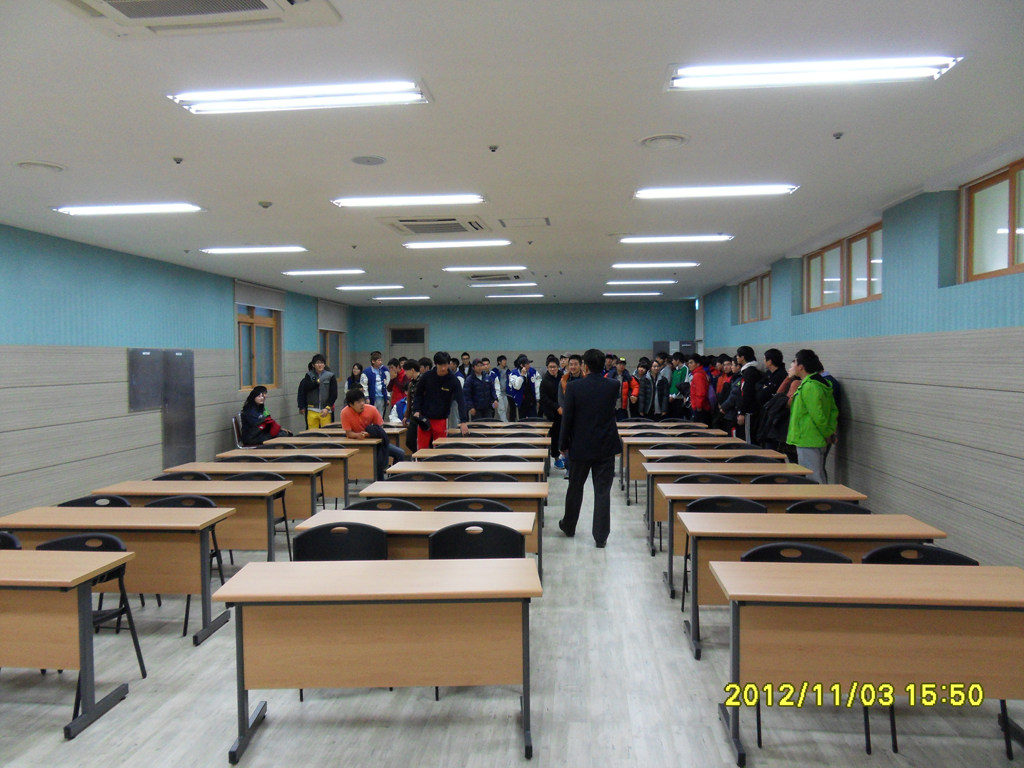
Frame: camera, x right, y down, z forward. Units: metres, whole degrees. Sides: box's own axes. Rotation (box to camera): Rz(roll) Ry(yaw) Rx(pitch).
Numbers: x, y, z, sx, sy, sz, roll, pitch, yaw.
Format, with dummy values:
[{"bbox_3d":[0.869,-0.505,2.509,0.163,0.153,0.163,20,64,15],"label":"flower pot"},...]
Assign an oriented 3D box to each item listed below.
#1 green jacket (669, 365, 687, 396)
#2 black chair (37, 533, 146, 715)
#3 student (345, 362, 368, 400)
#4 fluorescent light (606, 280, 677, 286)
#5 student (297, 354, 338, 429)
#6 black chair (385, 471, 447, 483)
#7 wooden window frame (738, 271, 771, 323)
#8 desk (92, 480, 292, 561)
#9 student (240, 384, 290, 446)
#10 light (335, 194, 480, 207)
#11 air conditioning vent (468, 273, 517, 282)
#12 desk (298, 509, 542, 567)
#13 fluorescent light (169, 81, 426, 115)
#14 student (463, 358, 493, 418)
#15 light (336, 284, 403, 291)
[{"bbox_3d":[2.870,-0.053,12.200,0.430,0.560,0.290,1,3,41],"label":"green jacket"},{"bbox_3d":[-2.280,1.185,3.574,0.490,0.770,0.520,0,2,7],"label":"black chair"},{"bbox_3d":[-2.716,0.455,12.400,0.450,1.630,0.330,0,2,0],"label":"student"},{"bbox_3d":[2.162,-1.695,11.807,1.210,0.070,0.260,0,2,5],"label":"fluorescent light"},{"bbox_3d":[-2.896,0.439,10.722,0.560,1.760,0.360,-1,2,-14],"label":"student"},{"bbox_3d":[-0.790,1.107,5.563,0.490,0.780,0.490,0,2,4],"label":"black chair"},{"bbox_3d":[4.041,-1.391,11.613,0.120,0.710,2.500,0,2,6],"label":"wooden window frame"},{"bbox_3d":[-2.413,1.148,5.435,1.360,0.725,0.465,0,2,4],"label":"desk"},{"bbox_3d":[-3.524,0.688,10.380,0.760,1.300,0.500,0,2,7],"label":"student"},{"bbox_3d":[-0.840,-1.512,5.841,1.240,0.080,0.250,0,2,6],"label":"light"},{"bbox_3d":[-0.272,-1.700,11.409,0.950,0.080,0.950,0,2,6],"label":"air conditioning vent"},{"bbox_3d":[-0.537,1.176,4.237,1.360,0.725,0.465,0,2,4],"label":"desk"},{"bbox_3d":[-1.049,-1.441,3.520,1.250,0.070,0.270,0,2,5],"label":"fluorescent light"},{"bbox_3d":[-0.532,0.411,12.000,0.520,1.710,0.360,-1,2,-5],"label":"student"},{"bbox_3d":[-2.583,-1.772,12.959,1.250,0.070,0.270,0,2,5],"label":"light"}]

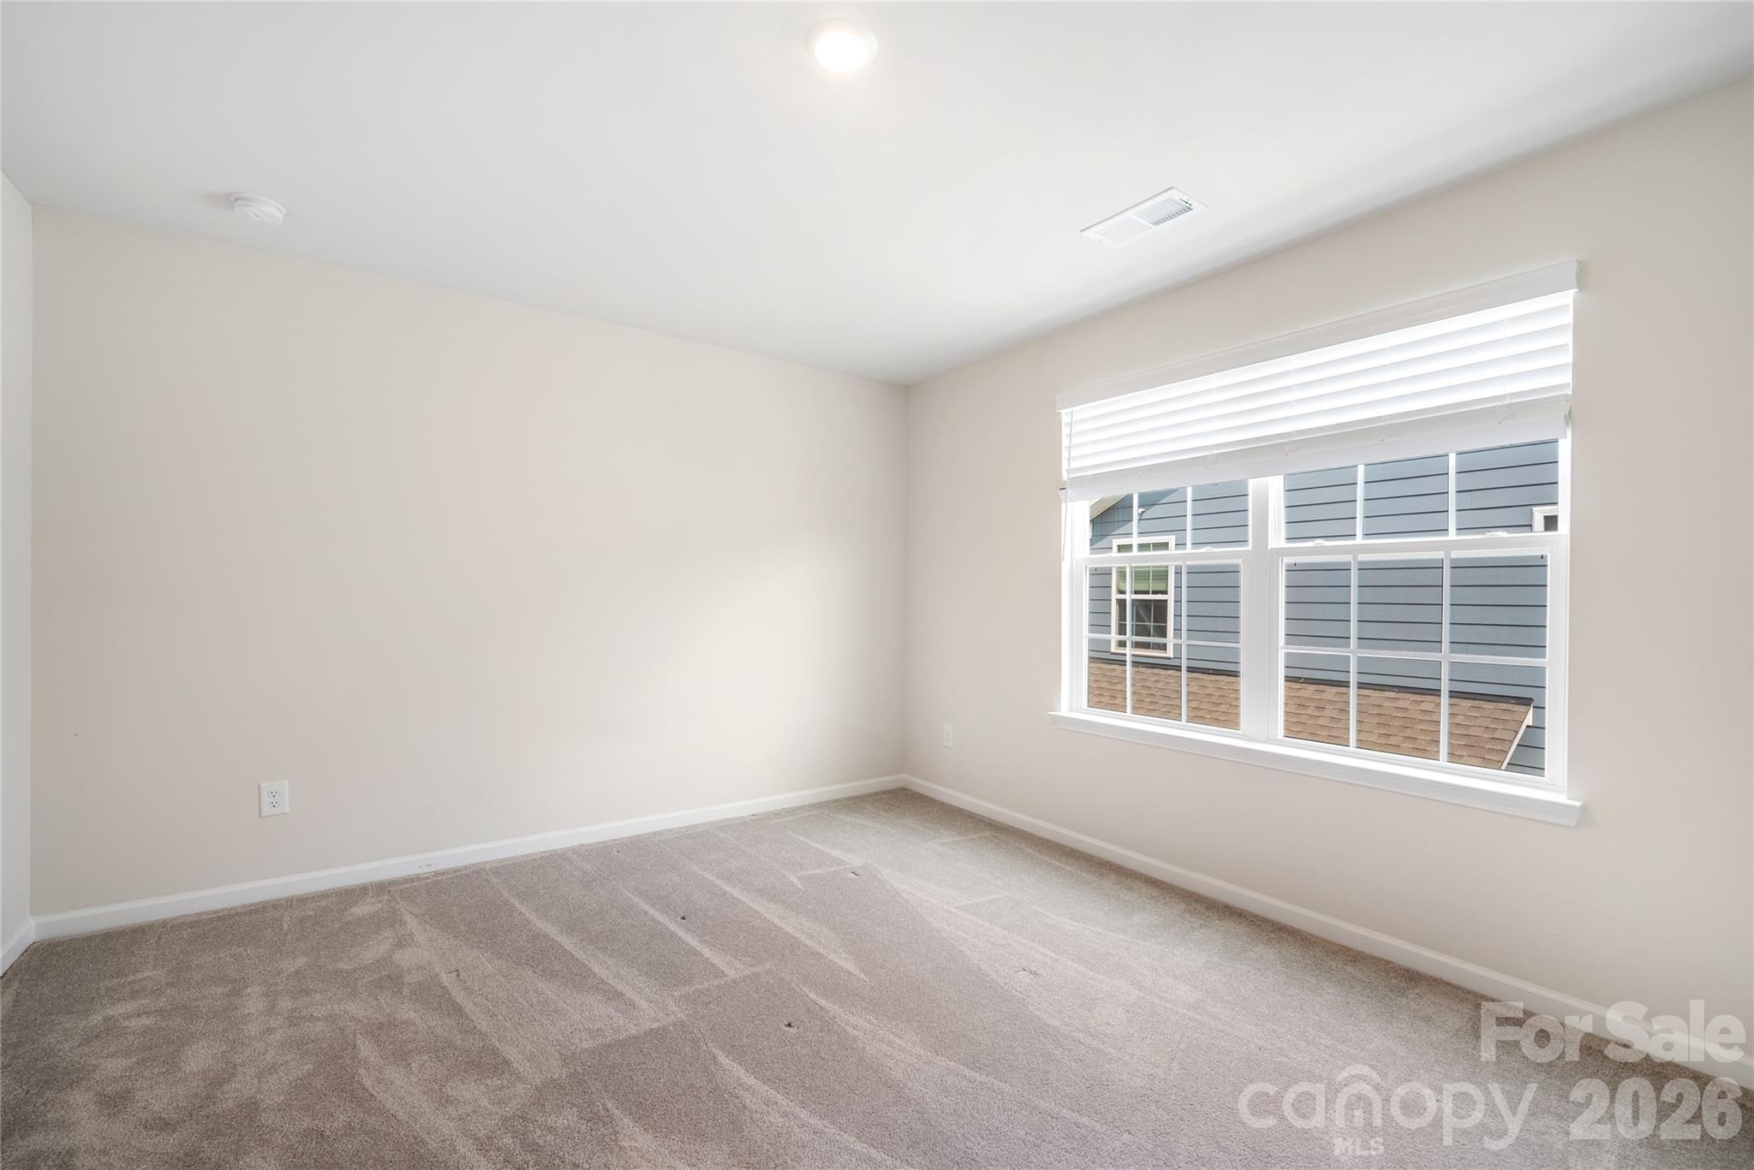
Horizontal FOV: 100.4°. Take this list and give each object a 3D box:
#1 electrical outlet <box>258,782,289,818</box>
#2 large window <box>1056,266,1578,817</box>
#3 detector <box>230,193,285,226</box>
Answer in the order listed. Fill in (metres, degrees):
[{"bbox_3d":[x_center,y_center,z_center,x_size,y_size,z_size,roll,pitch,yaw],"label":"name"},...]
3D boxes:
[{"bbox_3d":[-2.263,0.805,2.748,0.079,0.124,0.012,1,0,-35],"label":"electrical outlet"},{"bbox_3d":[1.393,-0.126,2.746,0.130,1.510,1.810,1,0,-35],"label":"large window"},{"bbox_3d":[-2.009,-1.222,2.377,0.140,0.050,0.140,1,0,-35],"label":"detector"}]

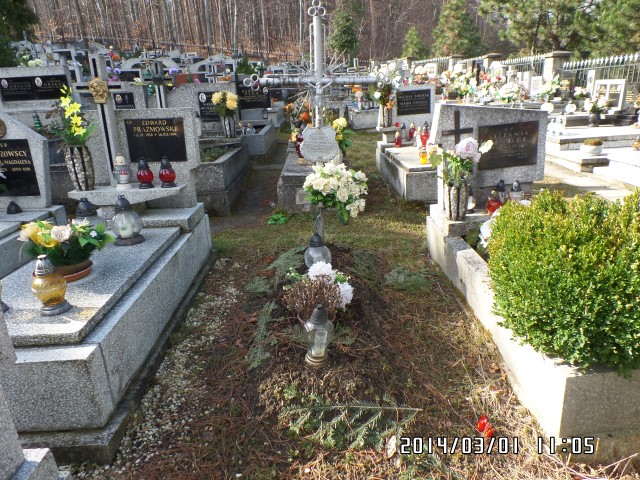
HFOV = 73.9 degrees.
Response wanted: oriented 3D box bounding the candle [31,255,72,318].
[{"bbox_3d":[-1.261,0.210,1.991,0.157,0.280,0.157,-1,21,0],"label":"candle"}]

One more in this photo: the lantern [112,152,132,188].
[{"bbox_3d":[-1.461,-0.510,3.125,0.130,0.250,0.130,-3,17,0],"label":"lantern"}]

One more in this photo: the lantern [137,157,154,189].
[{"bbox_3d":[-1.335,-0.506,3.236,0.130,0.230,0.130,-1,21,0],"label":"lantern"}]

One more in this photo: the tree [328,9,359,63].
[{"bbox_3d":[1.651,-14.265,29.879,2.200,4.000,2.200,-1,21,0],"label":"tree"}]

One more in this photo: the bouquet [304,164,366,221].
[{"bbox_3d":[0.114,-0.349,3.128,0.470,0.450,0.390,-3,20,0],"label":"bouquet"}]

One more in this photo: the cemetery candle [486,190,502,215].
[{"bbox_3d":[1.419,-0.310,3.451,0.128,0.190,0.128,-1,21,0],"label":"cemetery candle"}]

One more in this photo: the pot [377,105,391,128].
[{"bbox_3d":[1.016,-1.946,6.700,0.200,0.370,0.200,-3,17,0],"label":"pot"}]

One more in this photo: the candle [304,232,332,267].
[{"bbox_3d":[-0.018,0.094,3.080,0.185,0.270,0.185,-3,17,0],"label":"candle"}]

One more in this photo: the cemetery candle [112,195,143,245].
[{"bbox_3d":[-1.219,-0.132,2.705,0.190,0.310,0.190,-3,20,0],"label":"cemetery candle"}]

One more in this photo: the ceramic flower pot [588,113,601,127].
[{"bbox_3d":[4.584,-2.005,7.087,0.170,0.235,0.170,-1,21,0],"label":"ceramic flower pot"}]

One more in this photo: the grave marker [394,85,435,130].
[{"bbox_3d":[1.399,-1.953,6.363,0.670,0.720,0.130,-4,21,-4],"label":"grave marker"}]

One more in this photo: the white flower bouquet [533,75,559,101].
[{"bbox_3d":[3.889,-2.618,7.300,0.450,0.430,0.400,-3,17,0],"label":"white flower bouquet"}]

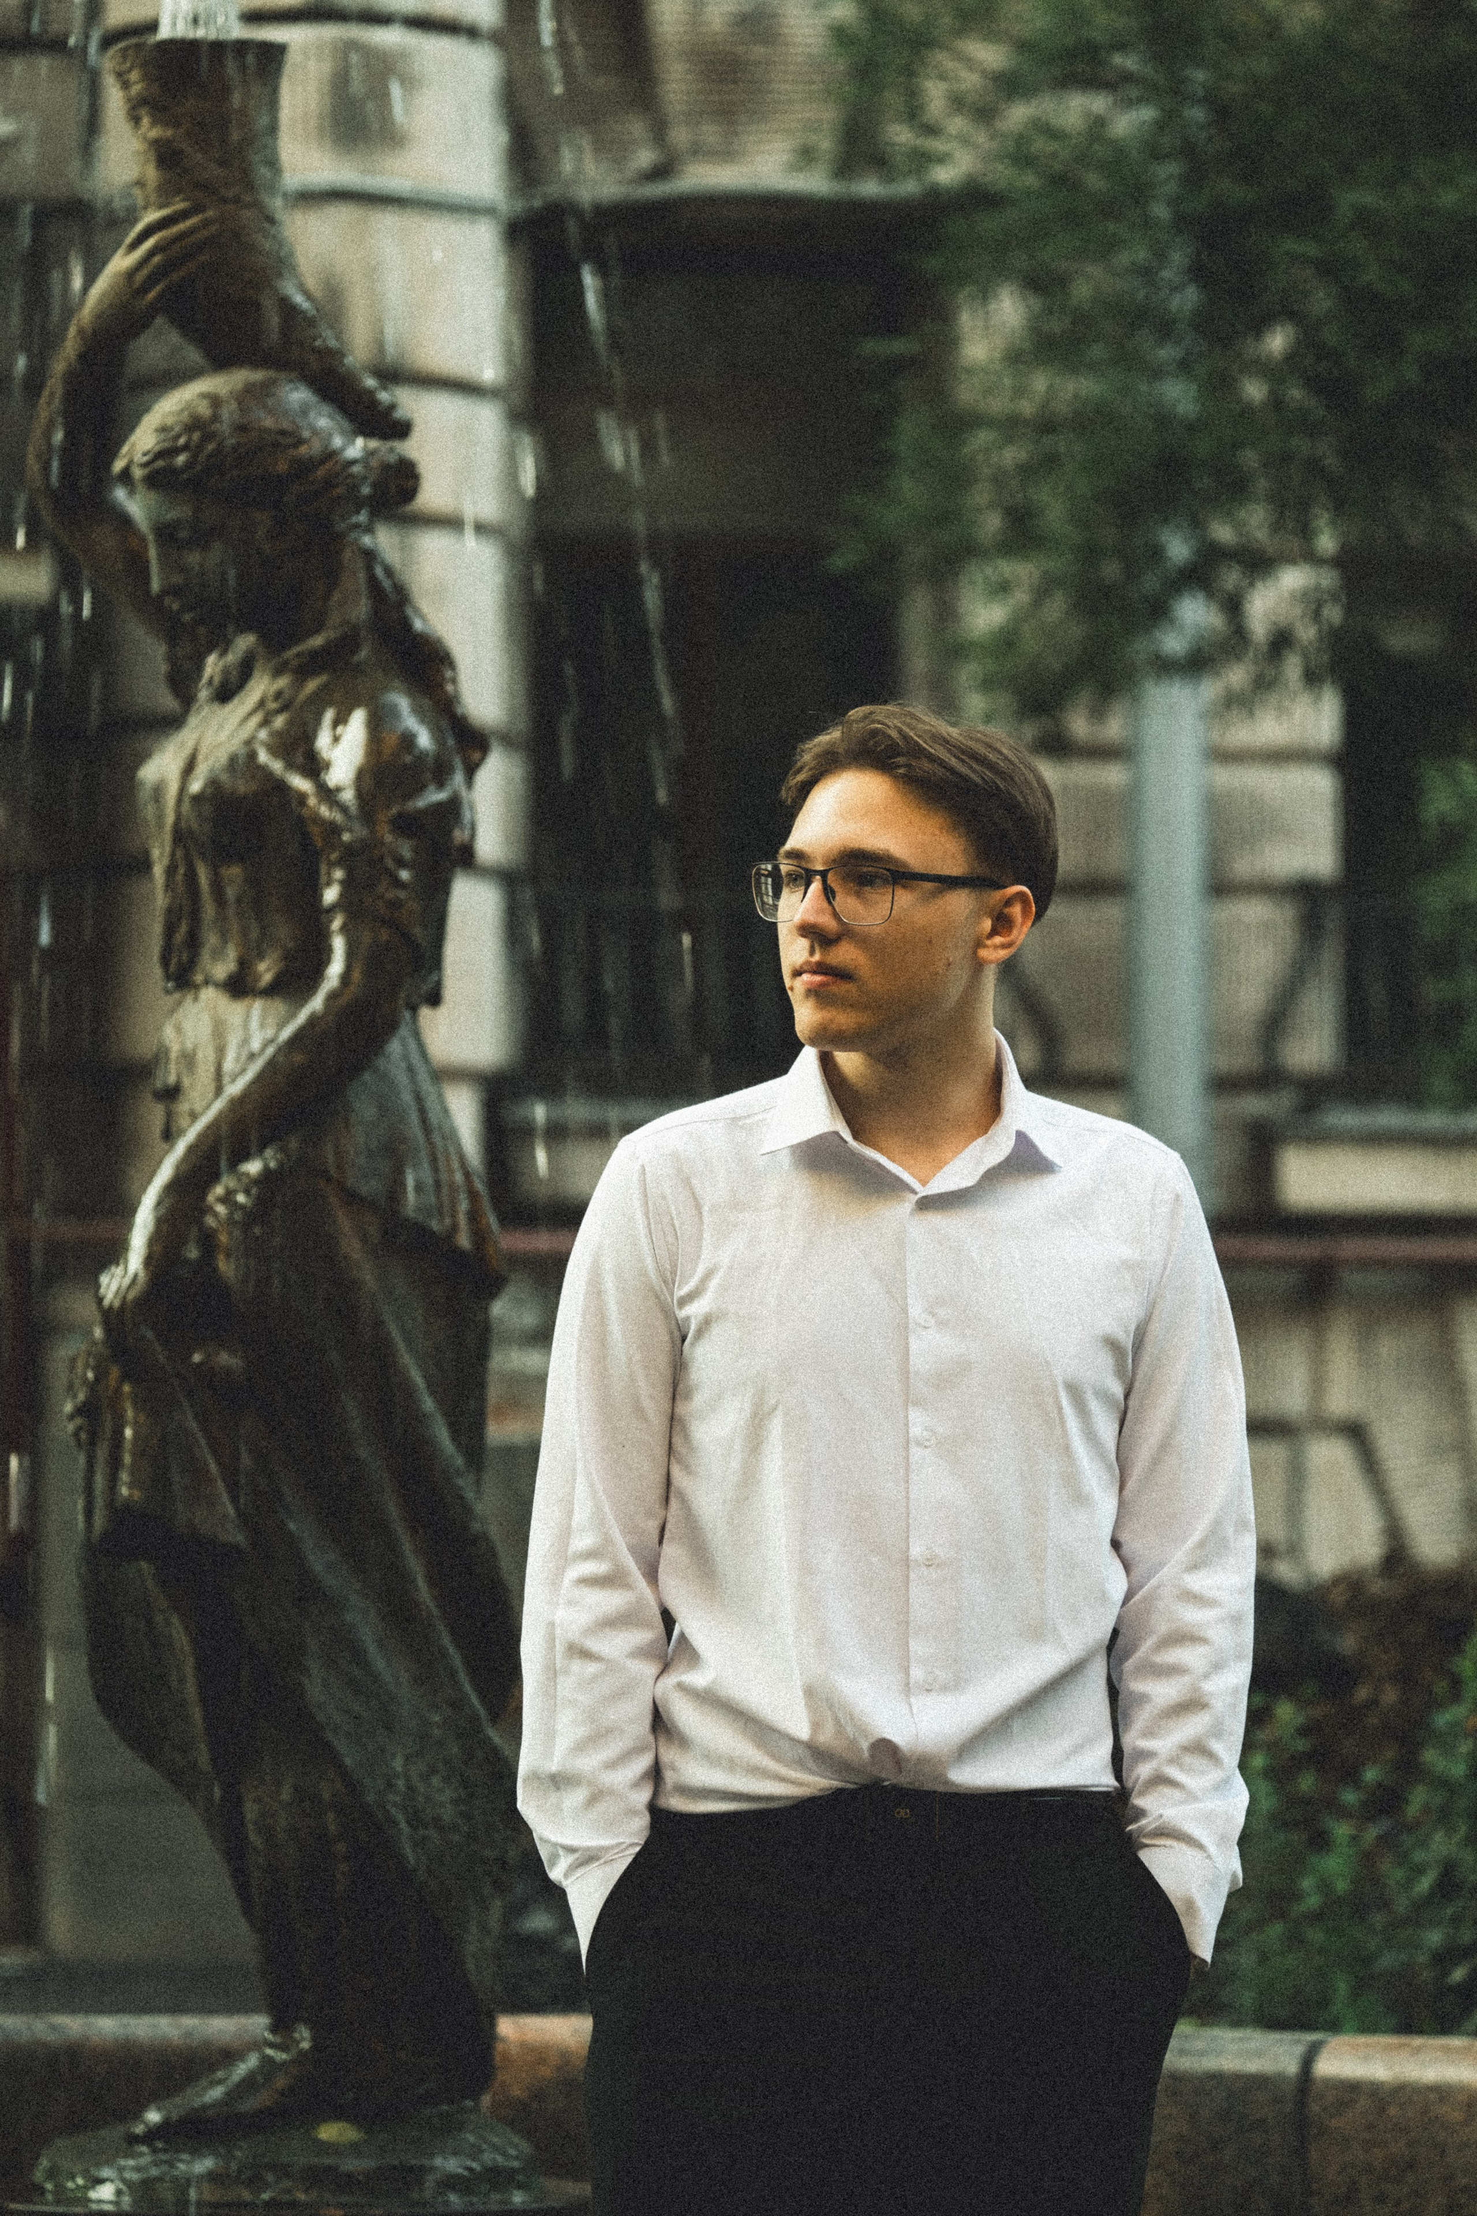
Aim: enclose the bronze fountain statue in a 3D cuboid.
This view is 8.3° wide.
[{"bbox_3d":[-0.422,0.014,9.600,0.510,2.060,0.520,0,1,-27],"label":"bronze fountain statue"}]

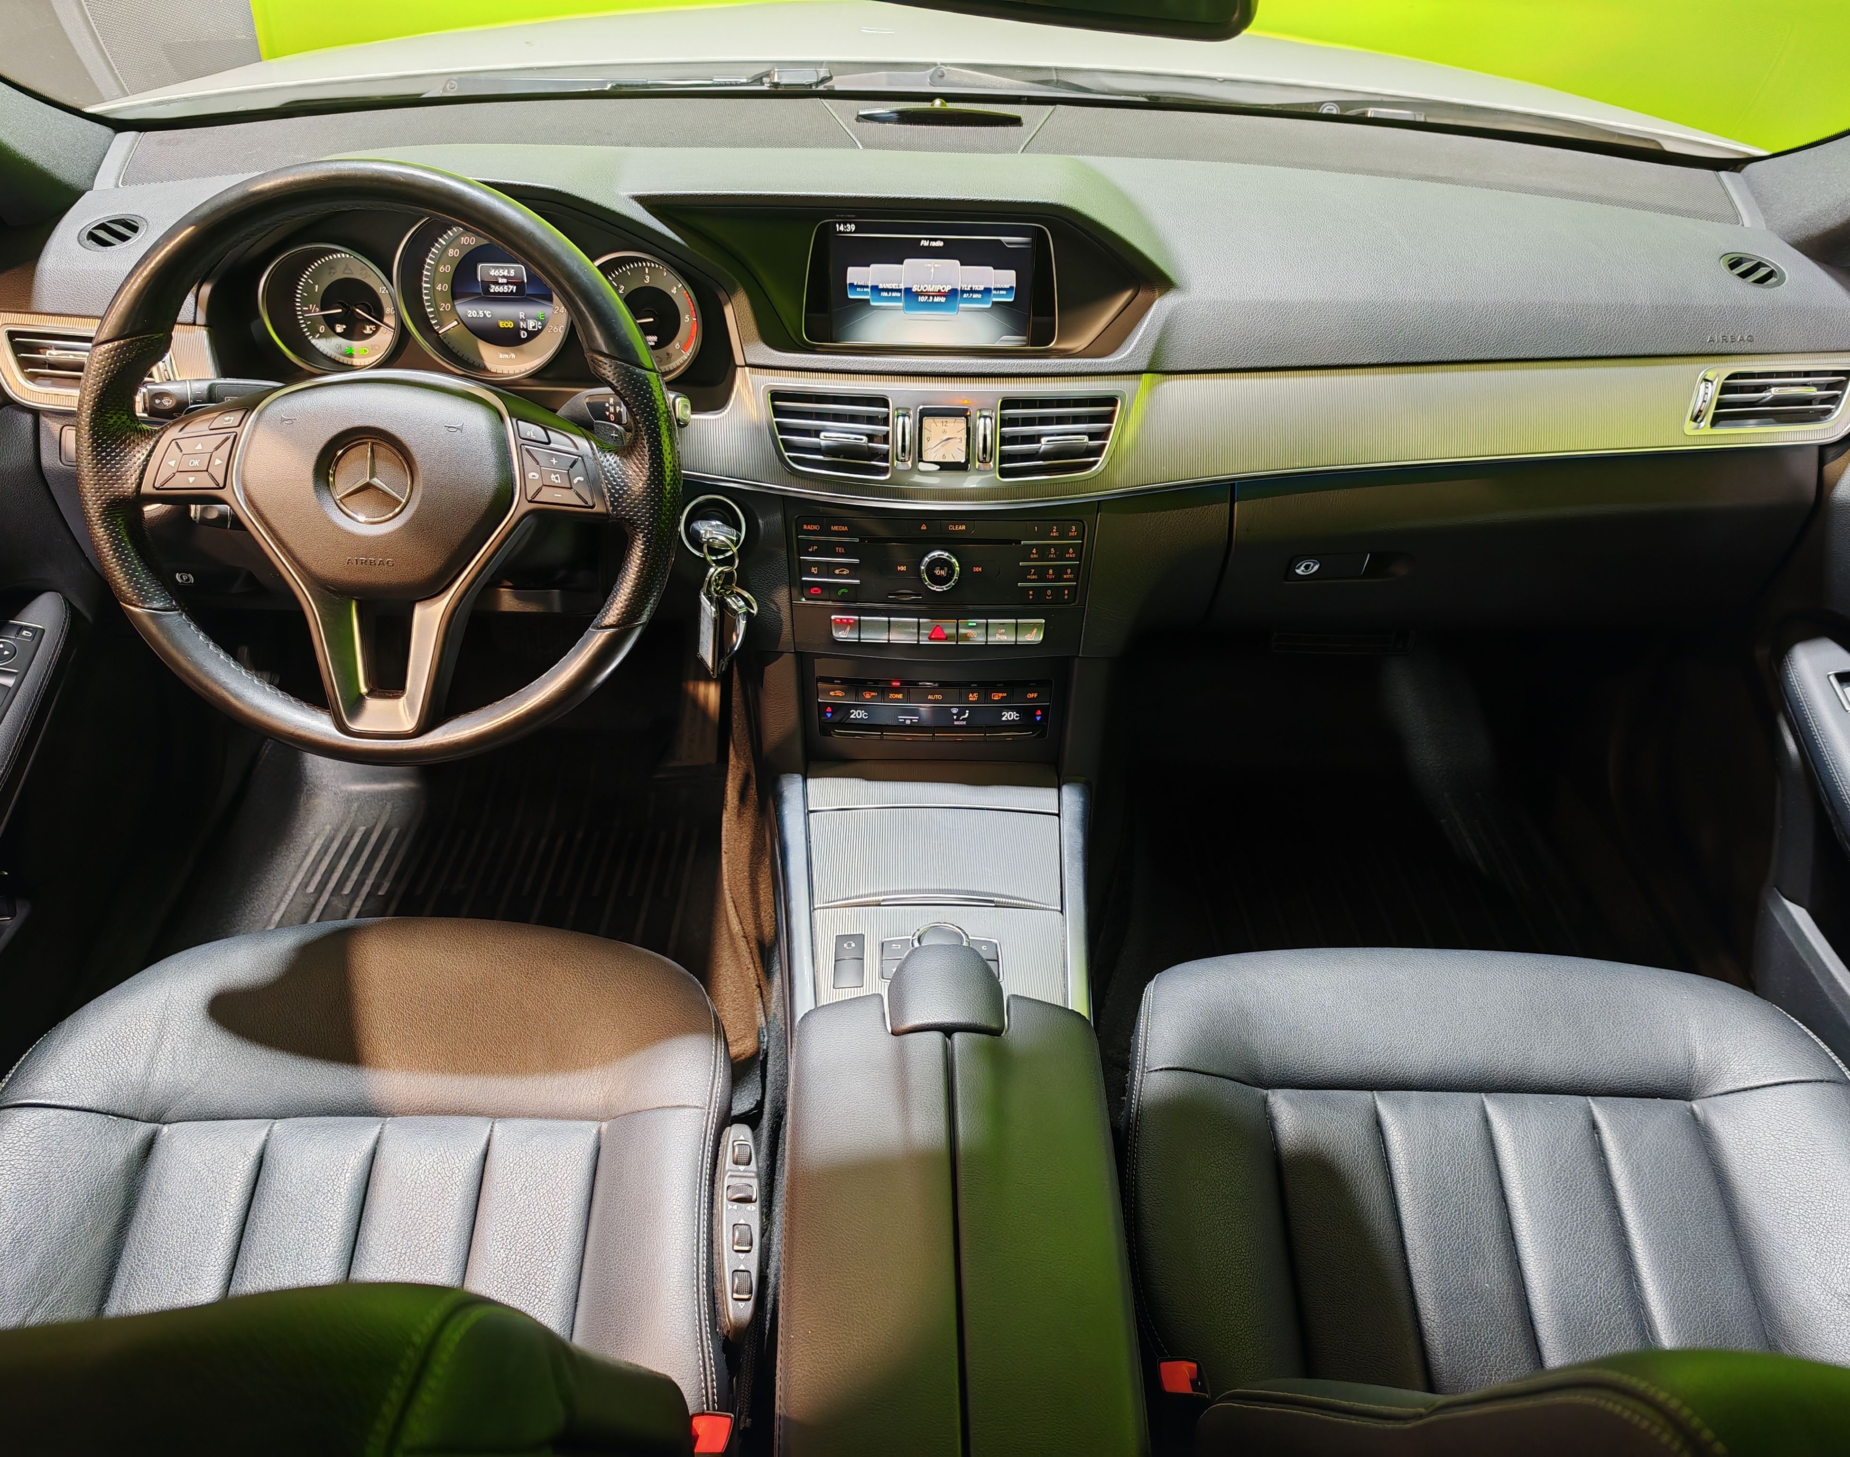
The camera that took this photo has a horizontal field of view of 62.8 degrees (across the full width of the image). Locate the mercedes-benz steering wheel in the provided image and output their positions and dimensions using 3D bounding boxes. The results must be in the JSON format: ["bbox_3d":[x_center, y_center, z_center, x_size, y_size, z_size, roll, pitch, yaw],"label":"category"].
[{"bbox_3d":[-0.343,-0.164,0.976,0.376,0.376,0.100,2,12,-2],"label":"mercedes-benz steering wheel"}]

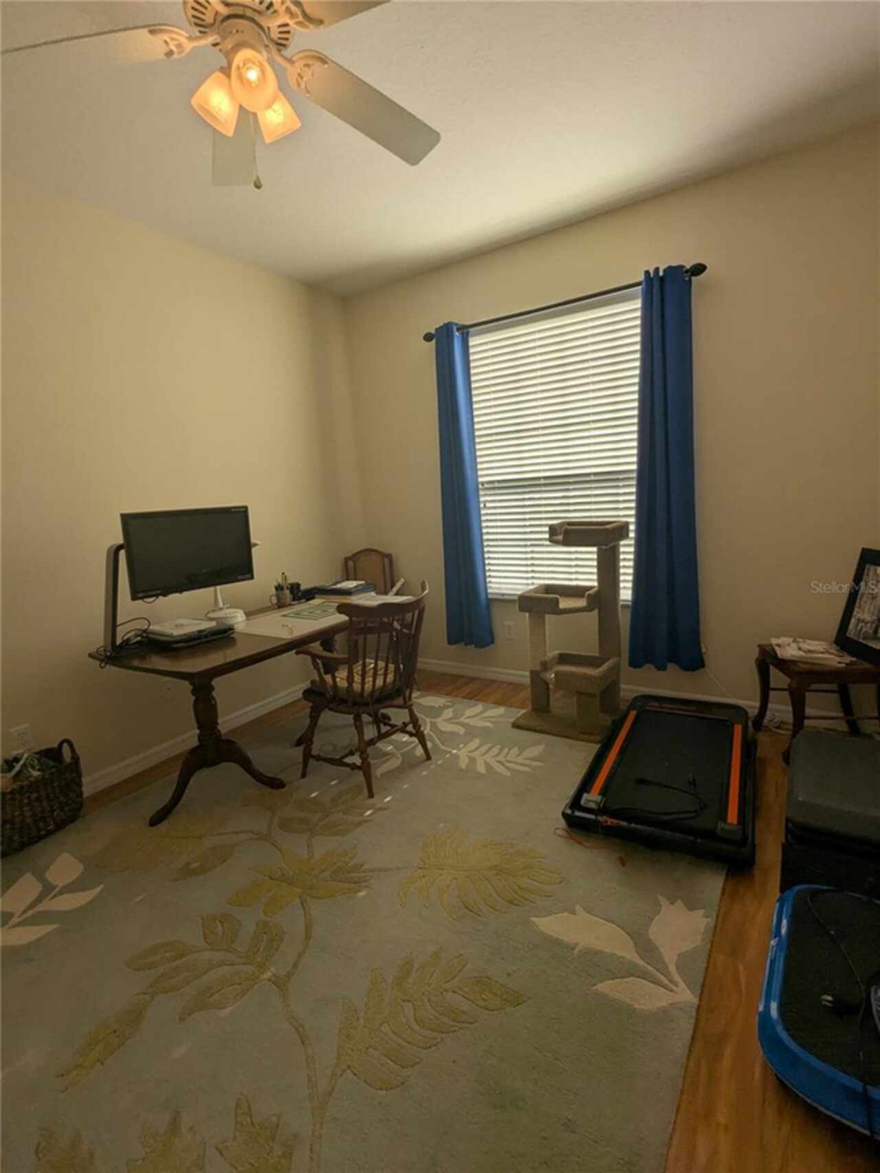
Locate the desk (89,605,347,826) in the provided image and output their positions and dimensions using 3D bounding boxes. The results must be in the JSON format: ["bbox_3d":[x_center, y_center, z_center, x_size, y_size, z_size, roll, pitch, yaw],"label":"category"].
[{"bbox_3d":[-0.843,0.545,2.813,0.680,0.745,1.440,3,12,33],"label":"desk"}]

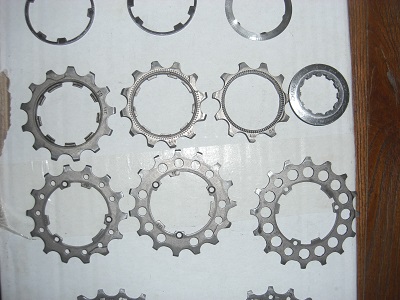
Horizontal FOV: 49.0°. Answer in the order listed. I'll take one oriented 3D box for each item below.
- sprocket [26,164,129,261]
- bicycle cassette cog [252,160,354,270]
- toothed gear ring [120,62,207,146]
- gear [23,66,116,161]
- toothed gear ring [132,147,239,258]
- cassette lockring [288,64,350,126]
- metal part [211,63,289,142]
[{"bbox_3d":[-0.071,0.037,0.255,0.058,0.002,0.058,0,93,-2],"label":"sprocket"},{"bbox_3d":[0.063,0.037,0.260,0.067,0.002,0.067,0,93,-2],"label":"bicycle cassette cog"},{"bbox_3d":[-0.021,-0.026,0.254,0.050,0.004,0.050,0,93,-2],"label":"toothed gear ring"},{"bbox_3d":[-0.076,-0.021,0.252,0.054,0.003,0.054,0,93,-2],"label":"gear"},{"bbox_3d":[-0.010,0.031,0.257,0.062,0.002,0.062,0,93,-2],"label":"toothed gear ring"},{"bbox_3d":[0.069,-0.032,0.257,0.036,0.005,0.036,0,93,-2],"label":"cassette lockring"},{"bbox_3d":[0.030,-0.028,0.255,0.046,0.004,0.046,0,93,-2],"label":"metal part"}]

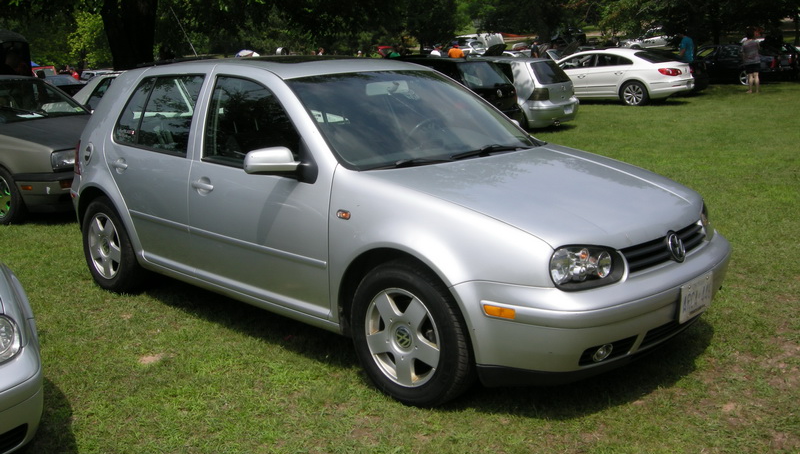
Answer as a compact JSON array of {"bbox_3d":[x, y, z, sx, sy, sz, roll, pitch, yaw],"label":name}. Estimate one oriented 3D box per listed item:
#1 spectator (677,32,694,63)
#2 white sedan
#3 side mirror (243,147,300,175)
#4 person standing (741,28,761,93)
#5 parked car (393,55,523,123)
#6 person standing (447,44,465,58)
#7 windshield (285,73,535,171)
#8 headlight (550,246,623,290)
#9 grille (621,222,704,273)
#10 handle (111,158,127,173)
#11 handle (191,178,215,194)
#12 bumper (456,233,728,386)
[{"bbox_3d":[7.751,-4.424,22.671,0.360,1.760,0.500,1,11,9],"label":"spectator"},{"bbox_3d":[5.272,-3.945,21.734,4.800,1.420,1.855,9,15,38],"label":"white sedan"},{"bbox_3d":[-0.592,-0.299,3.787,0.130,0.130,0.240,10,16,42],"label":"side mirror"},{"bbox_3d":[9.733,-4.582,23.069,0.500,1.740,0.360,2,11,12],"label":"person standing"},{"bbox_3d":[0.170,-2.293,14.951,4.170,1.450,1.740,10,16,42],"label":"parked car"},{"bbox_3d":[1.824,-5.131,27.178,0.550,1.750,0.360,-2,12,-5],"label":"person standing"},{"bbox_3d":[0.078,-0.601,4.307,1.400,0.120,0.879,-12,46,-45],"label":"windshield"},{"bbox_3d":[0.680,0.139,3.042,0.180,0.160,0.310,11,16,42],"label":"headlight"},{"bbox_3d":[1.099,0.073,3.404,0.120,0.125,0.740,11,16,42],"label":"grille"},{"bbox_3d":[-1.630,-0.351,4.787,0.190,0.075,0.055,10,16,42],"label":"handle"},{"bbox_3d":[-1.016,-0.208,4.224,0.200,0.075,0.055,10,16,42],"label":"handle"},{"bbox_3d":[0.984,0.320,3.568,0.590,0.440,1.710,11,16,42],"label":"bumper"}]

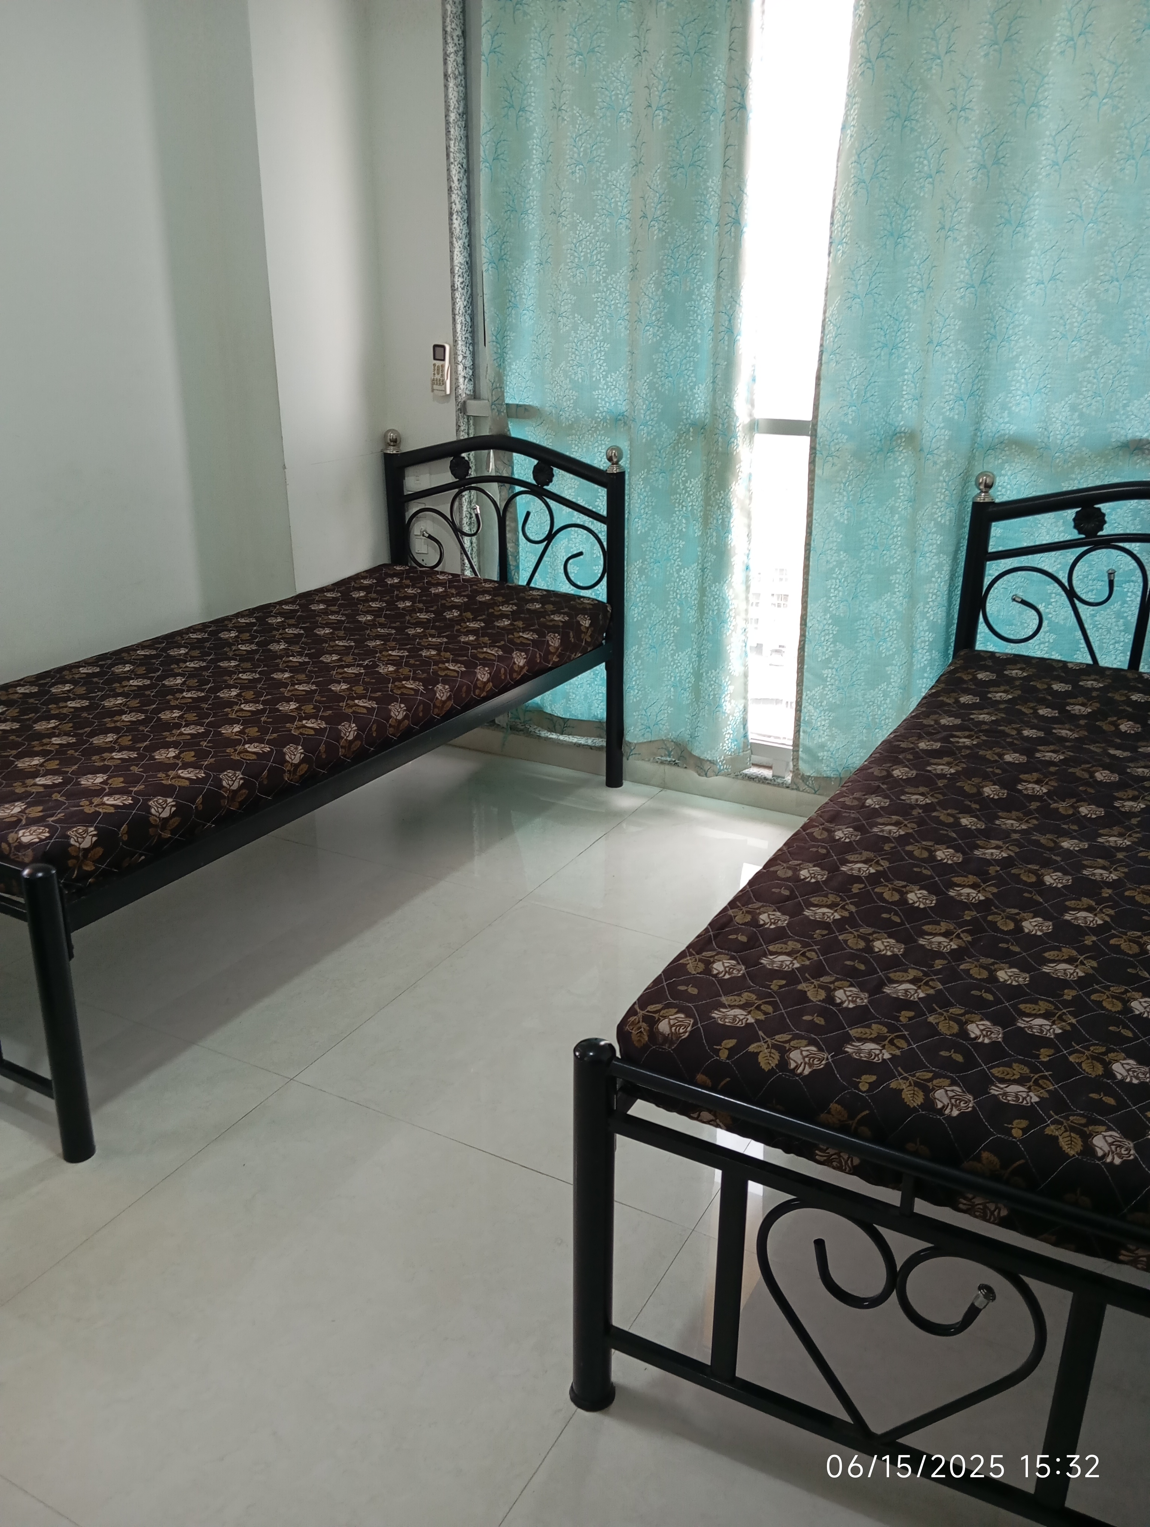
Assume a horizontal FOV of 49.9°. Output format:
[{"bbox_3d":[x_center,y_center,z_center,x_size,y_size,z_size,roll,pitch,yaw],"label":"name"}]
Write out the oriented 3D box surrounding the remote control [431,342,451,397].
[{"bbox_3d":[-0.376,-1.113,3.492,0.047,0.143,0.022,11,21,27],"label":"remote control"}]

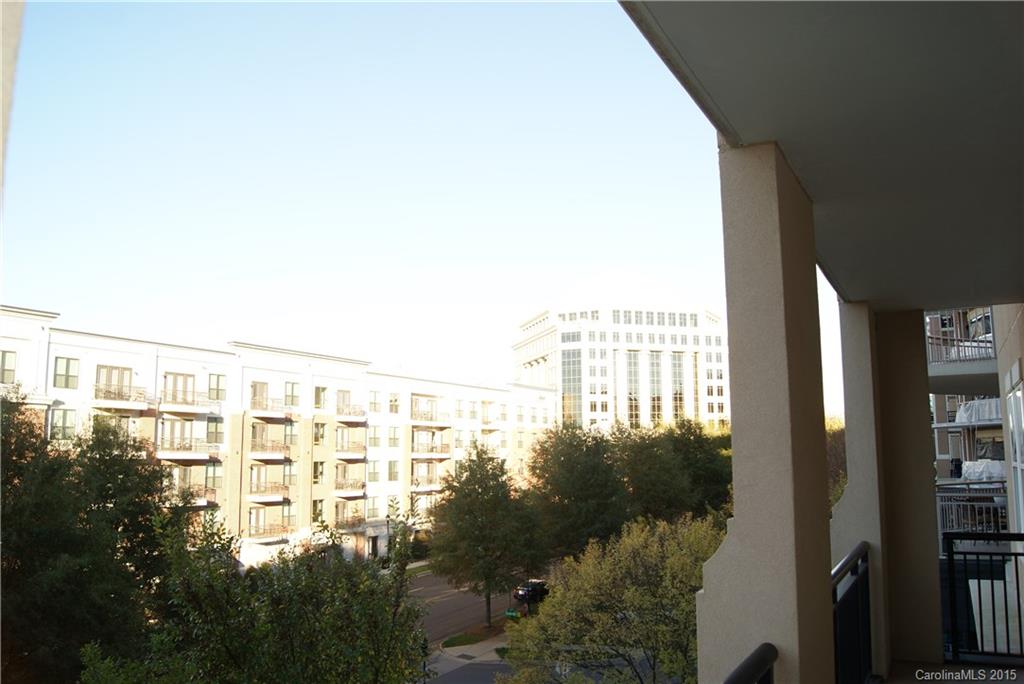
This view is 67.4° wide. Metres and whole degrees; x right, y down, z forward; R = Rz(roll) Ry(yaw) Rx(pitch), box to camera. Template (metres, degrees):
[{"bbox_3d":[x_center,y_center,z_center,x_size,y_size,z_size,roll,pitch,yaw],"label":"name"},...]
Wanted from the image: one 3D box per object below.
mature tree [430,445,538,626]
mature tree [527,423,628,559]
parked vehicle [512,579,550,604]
[{"bbox_3d":[-1.496,10.458,41.643,6.000,9.800,6.000,0,-8,0],"label":"mature tree"},{"bbox_3d":[4.273,11.210,51.738,7.000,11.400,7.000,0,-8,0],"label":"mature tree"},{"bbox_3d":[1.676,15.854,48.569,1.830,1.480,4.600,-5,-9,31],"label":"parked vehicle"}]

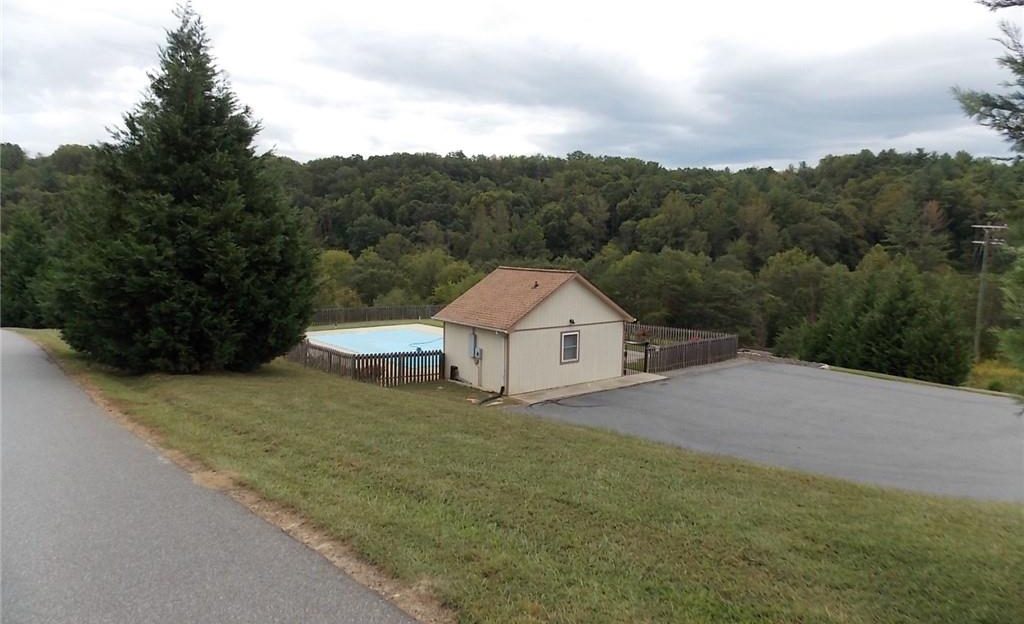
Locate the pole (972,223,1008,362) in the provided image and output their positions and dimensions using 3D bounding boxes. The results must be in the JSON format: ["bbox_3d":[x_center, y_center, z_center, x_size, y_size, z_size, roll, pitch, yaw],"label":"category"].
[{"bbox_3d":[31.550,-1.009,45.465,2.550,9.800,0.350,0,5,-6],"label":"pole"}]

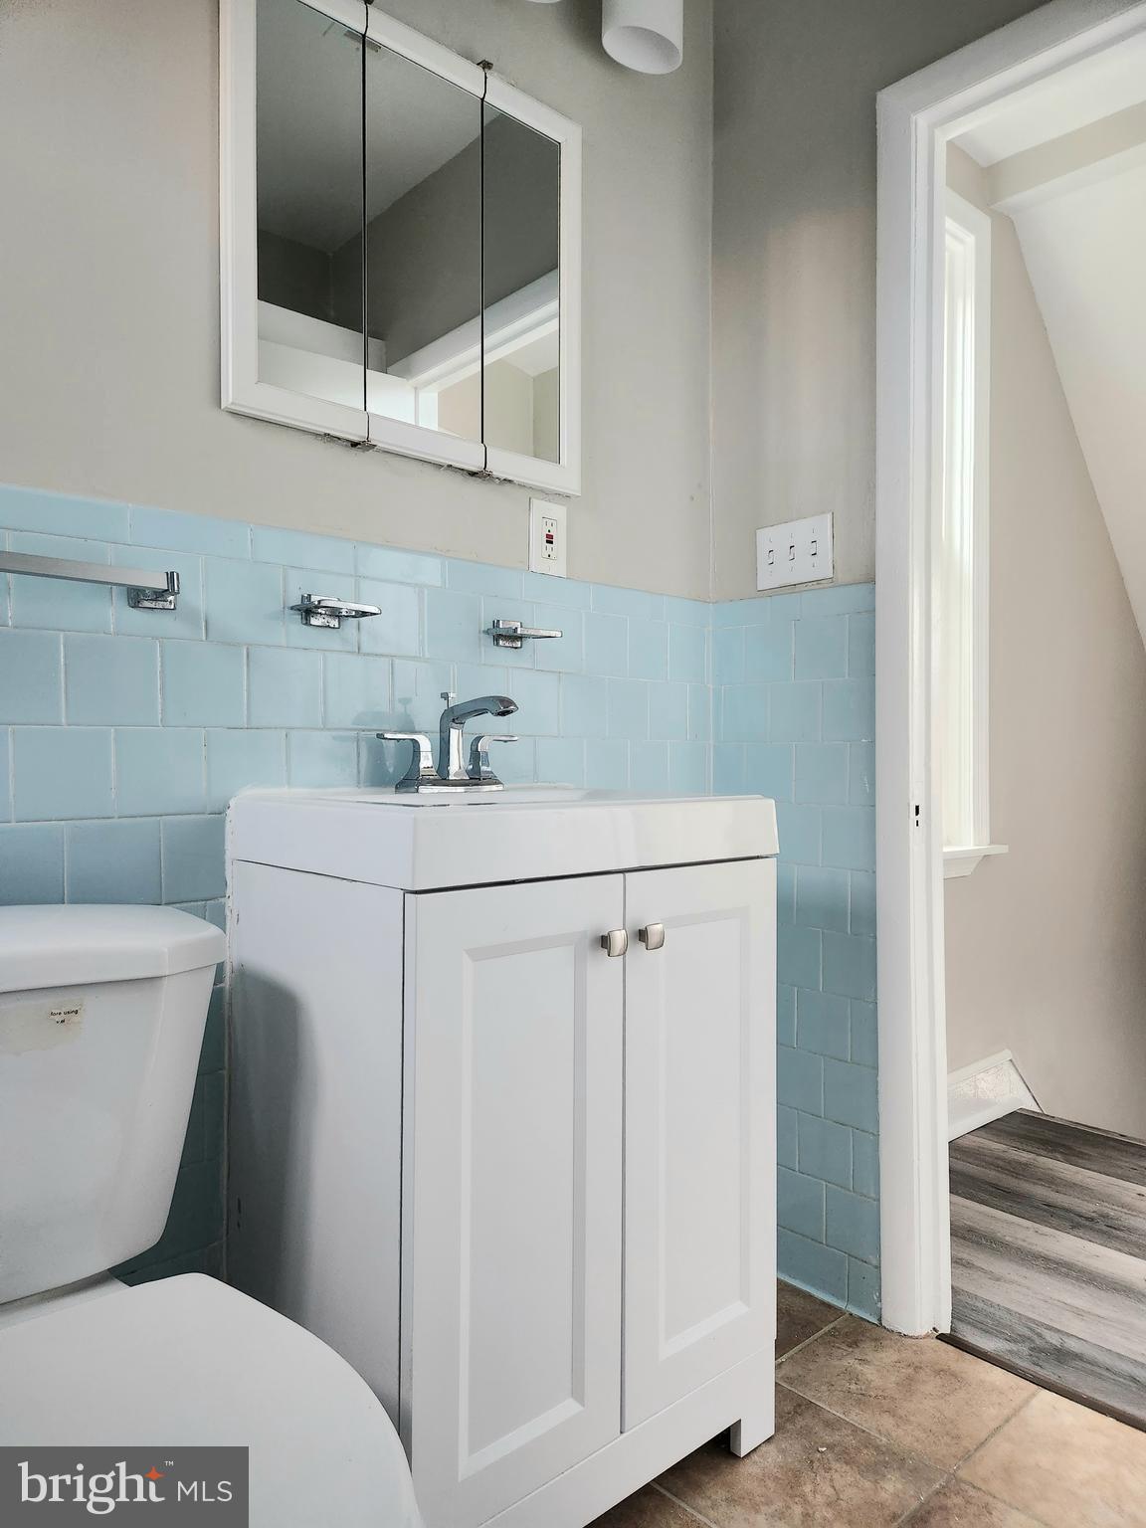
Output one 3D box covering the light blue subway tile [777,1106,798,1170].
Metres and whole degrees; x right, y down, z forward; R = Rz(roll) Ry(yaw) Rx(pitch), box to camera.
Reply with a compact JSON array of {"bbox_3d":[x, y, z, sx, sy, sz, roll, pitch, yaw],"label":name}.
[{"bbox_3d":[0.366,0.675,1.857,0.010,0.108,0.108,0,-1,-43],"label":"light blue subway tile"}]

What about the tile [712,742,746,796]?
[{"bbox_3d":[0.298,0.013,1.923,0.009,0.108,0.084,0,0,-42],"label":"tile"}]

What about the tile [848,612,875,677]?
[{"bbox_3d":[0.492,-0.201,1.717,0.010,0.108,0.050,0,-1,-43],"label":"tile"}]

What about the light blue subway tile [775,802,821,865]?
[{"bbox_3d":[0.402,0.126,1.818,0.009,0.108,0.108,0,0,-43],"label":"light blue subway tile"}]

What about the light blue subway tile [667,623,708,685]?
[{"bbox_3d":[0.216,-0.204,1.921,0.108,0.108,0.010,0,-1,-43],"label":"light blue subway tile"}]

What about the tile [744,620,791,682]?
[{"bbox_3d":[0.361,-0.203,1.860,0.010,0.107,0.105,0,-1,-43],"label":"tile"}]

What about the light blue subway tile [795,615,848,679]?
[{"bbox_3d":[0.444,-0.206,1.809,0.010,0.110,0.108,0,0,-43],"label":"light blue subway tile"}]

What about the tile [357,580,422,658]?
[{"bbox_3d":[-0.266,-0.207,1.471,0.108,0.108,0.010,0,-1,-43],"label":"tile"}]

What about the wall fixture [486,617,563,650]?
[{"bbox_3d":[-0.078,-0.206,1.578,0.093,0.041,0.085,0,-1,-43],"label":"wall fixture"}]

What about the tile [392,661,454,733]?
[{"bbox_3d":[-0.226,-0.099,1.519,0.108,0.108,0.010,0,0,-43],"label":"tile"}]

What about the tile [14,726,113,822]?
[{"bbox_3d":[-0.583,0.011,1.163,0.108,0.108,0.010,0,-1,-43],"label":"tile"}]

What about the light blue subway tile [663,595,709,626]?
[{"bbox_3d":[0.214,-0.286,1.912,0.131,0.048,0.010,0,-1,-43],"label":"light blue subway tile"}]

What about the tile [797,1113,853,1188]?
[{"bbox_3d":[0.440,0.670,1.762,0.009,0.108,0.108,0,0,-42],"label":"tile"}]

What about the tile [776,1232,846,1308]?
[{"bbox_3d":[0.430,0.901,1.823,0.010,0.097,0.152,0,0,-43],"label":"tile"}]

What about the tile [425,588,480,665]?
[{"bbox_3d":[-0.186,-0.207,1.539,0.108,0.108,0.009,0,0,-43],"label":"tile"}]

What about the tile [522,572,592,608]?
[{"bbox_3d":[-0.027,-0.285,1.683,0.152,0.046,0.009,0,0,-43],"label":"tile"}]

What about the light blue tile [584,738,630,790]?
[{"bbox_3d":[0.057,0.011,1.764,0.108,0.105,0.010,0,-1,-43],"label":"light blue tile"}]

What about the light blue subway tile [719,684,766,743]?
[{"bbox_3d":[0.327,-0.094,1.905,0.010,0.108,0.108,0,-1,-43],"label":"light blue subway tile"}]

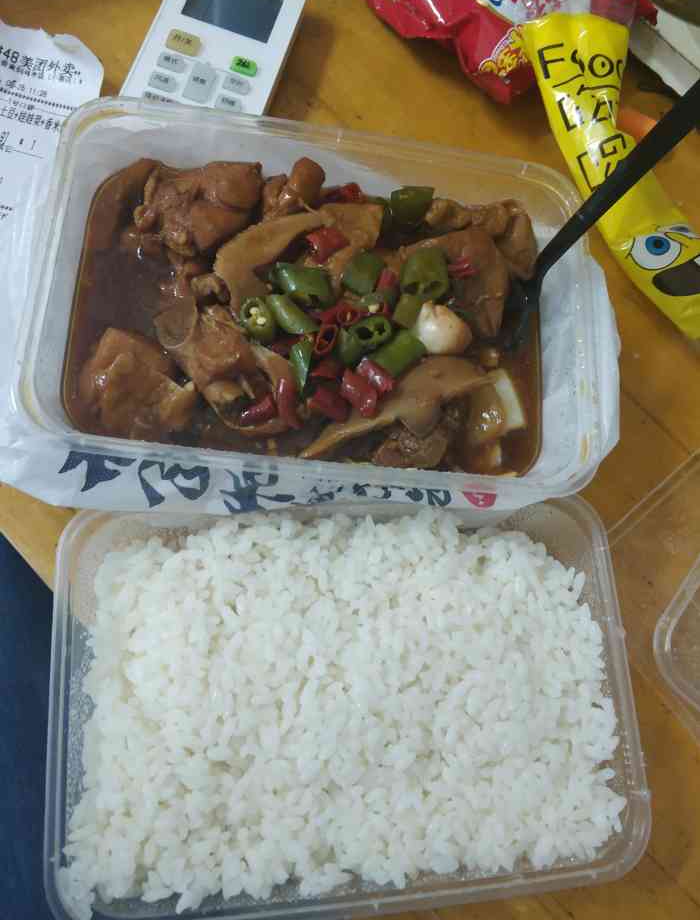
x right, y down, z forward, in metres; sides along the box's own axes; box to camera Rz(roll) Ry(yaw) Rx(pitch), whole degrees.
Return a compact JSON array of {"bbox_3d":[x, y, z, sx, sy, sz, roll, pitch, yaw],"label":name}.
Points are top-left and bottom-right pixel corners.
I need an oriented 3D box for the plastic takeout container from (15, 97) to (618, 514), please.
[{"bbox_3d":[-0.010,-0.043,0.252,0.174,0.060,0.119,6,73,-9],"label":"plastic takeout container"}]

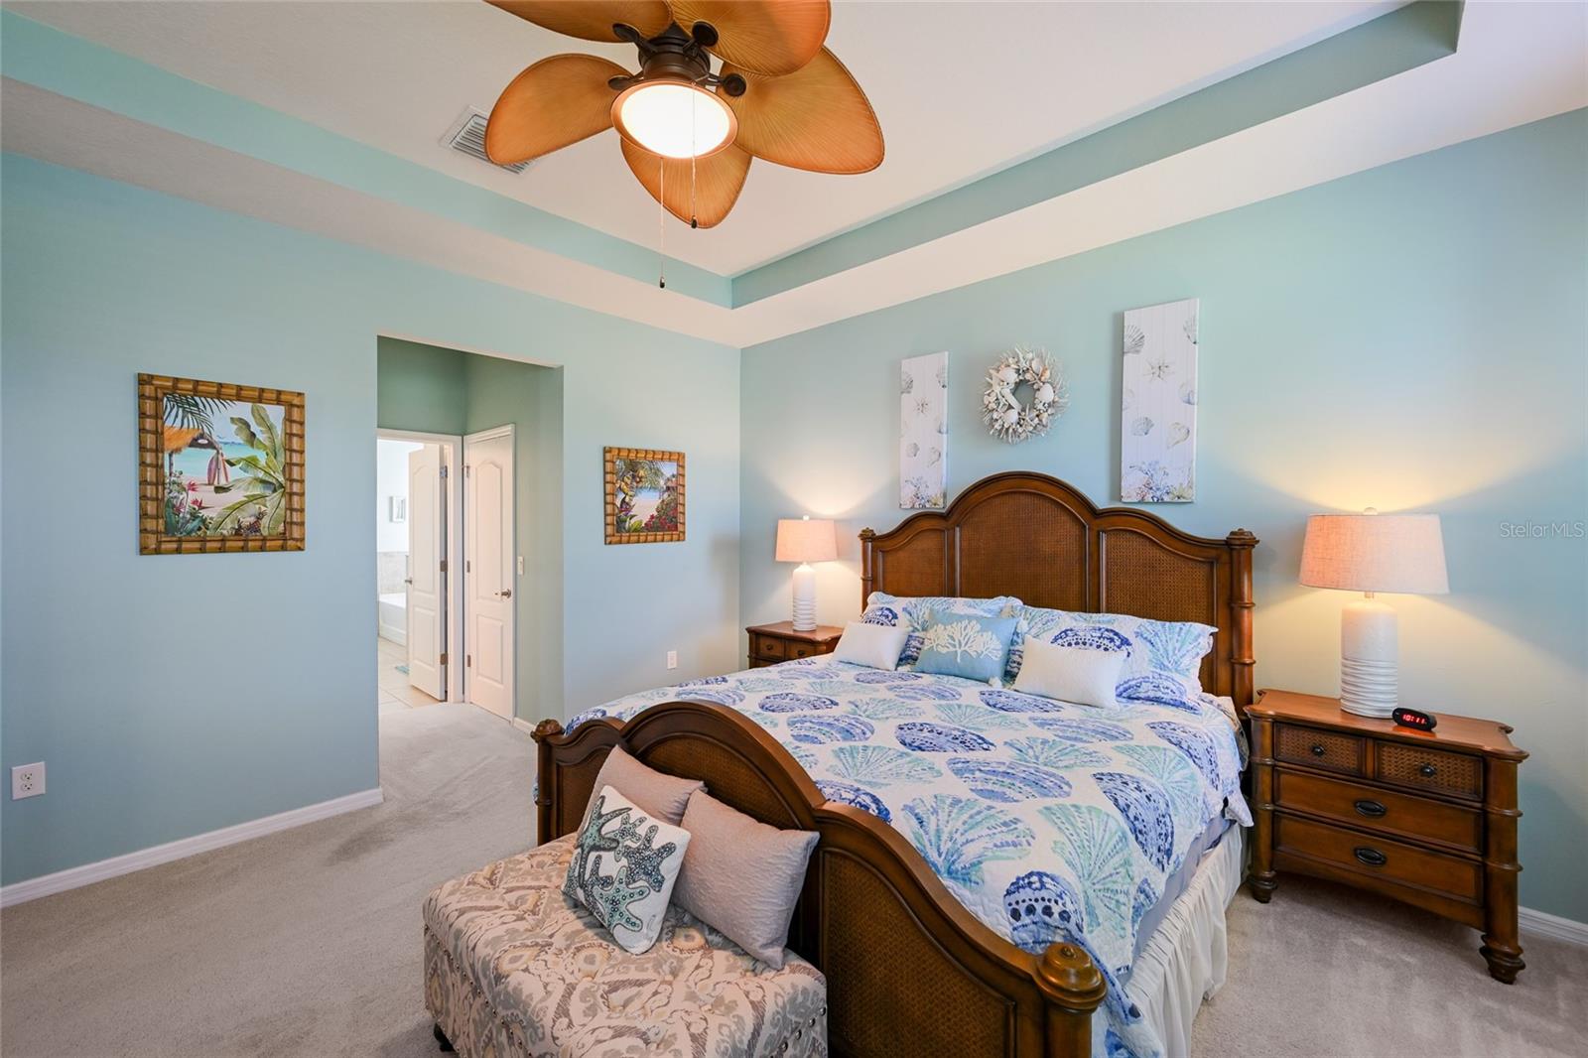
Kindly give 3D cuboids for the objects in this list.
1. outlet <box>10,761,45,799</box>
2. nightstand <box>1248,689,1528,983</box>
[{"bbox_3d":[-2.820,0.929,2.276,0.012,0.116,0.073,1,1,43],"label":"outlet"},{"bbox_3d":[2.066,1.026,2.215,0.700,0.715,0.430,1,1,43],"label":"nightstand"}]

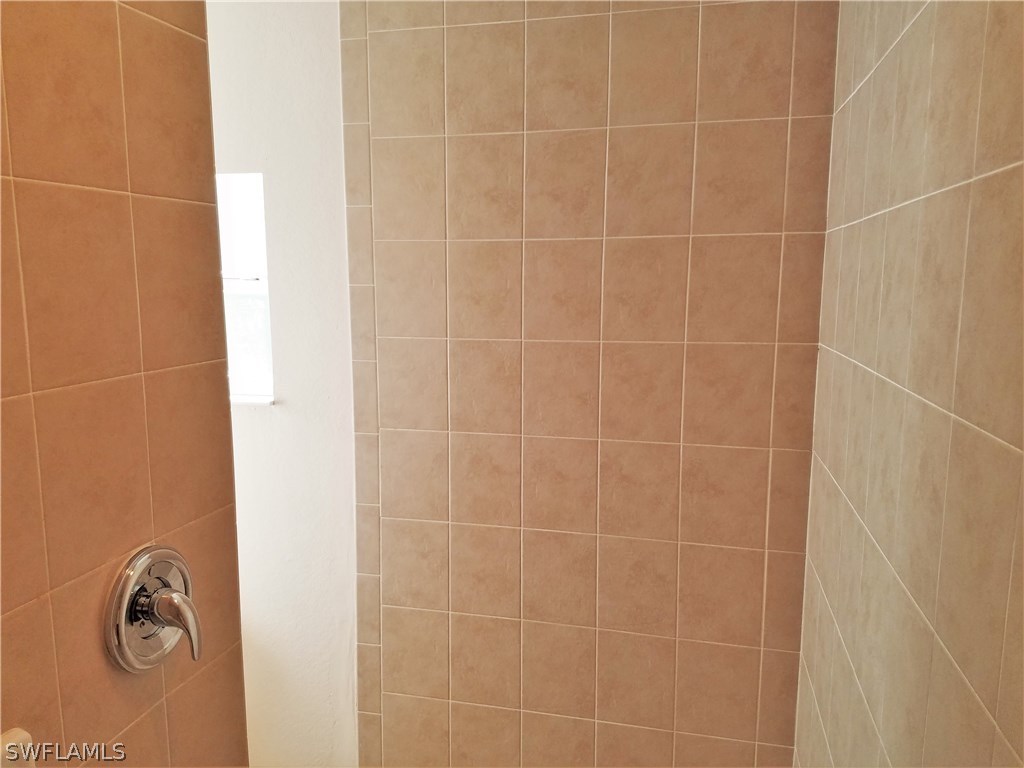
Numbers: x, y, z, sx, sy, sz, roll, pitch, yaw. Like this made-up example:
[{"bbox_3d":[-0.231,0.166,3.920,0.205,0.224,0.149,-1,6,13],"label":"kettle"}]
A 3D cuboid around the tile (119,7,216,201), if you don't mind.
[{"bbox_3d":[-0.518,-0.408,1.160,0.010,0.250,0.195,2,8,14],"label":"tile"}]

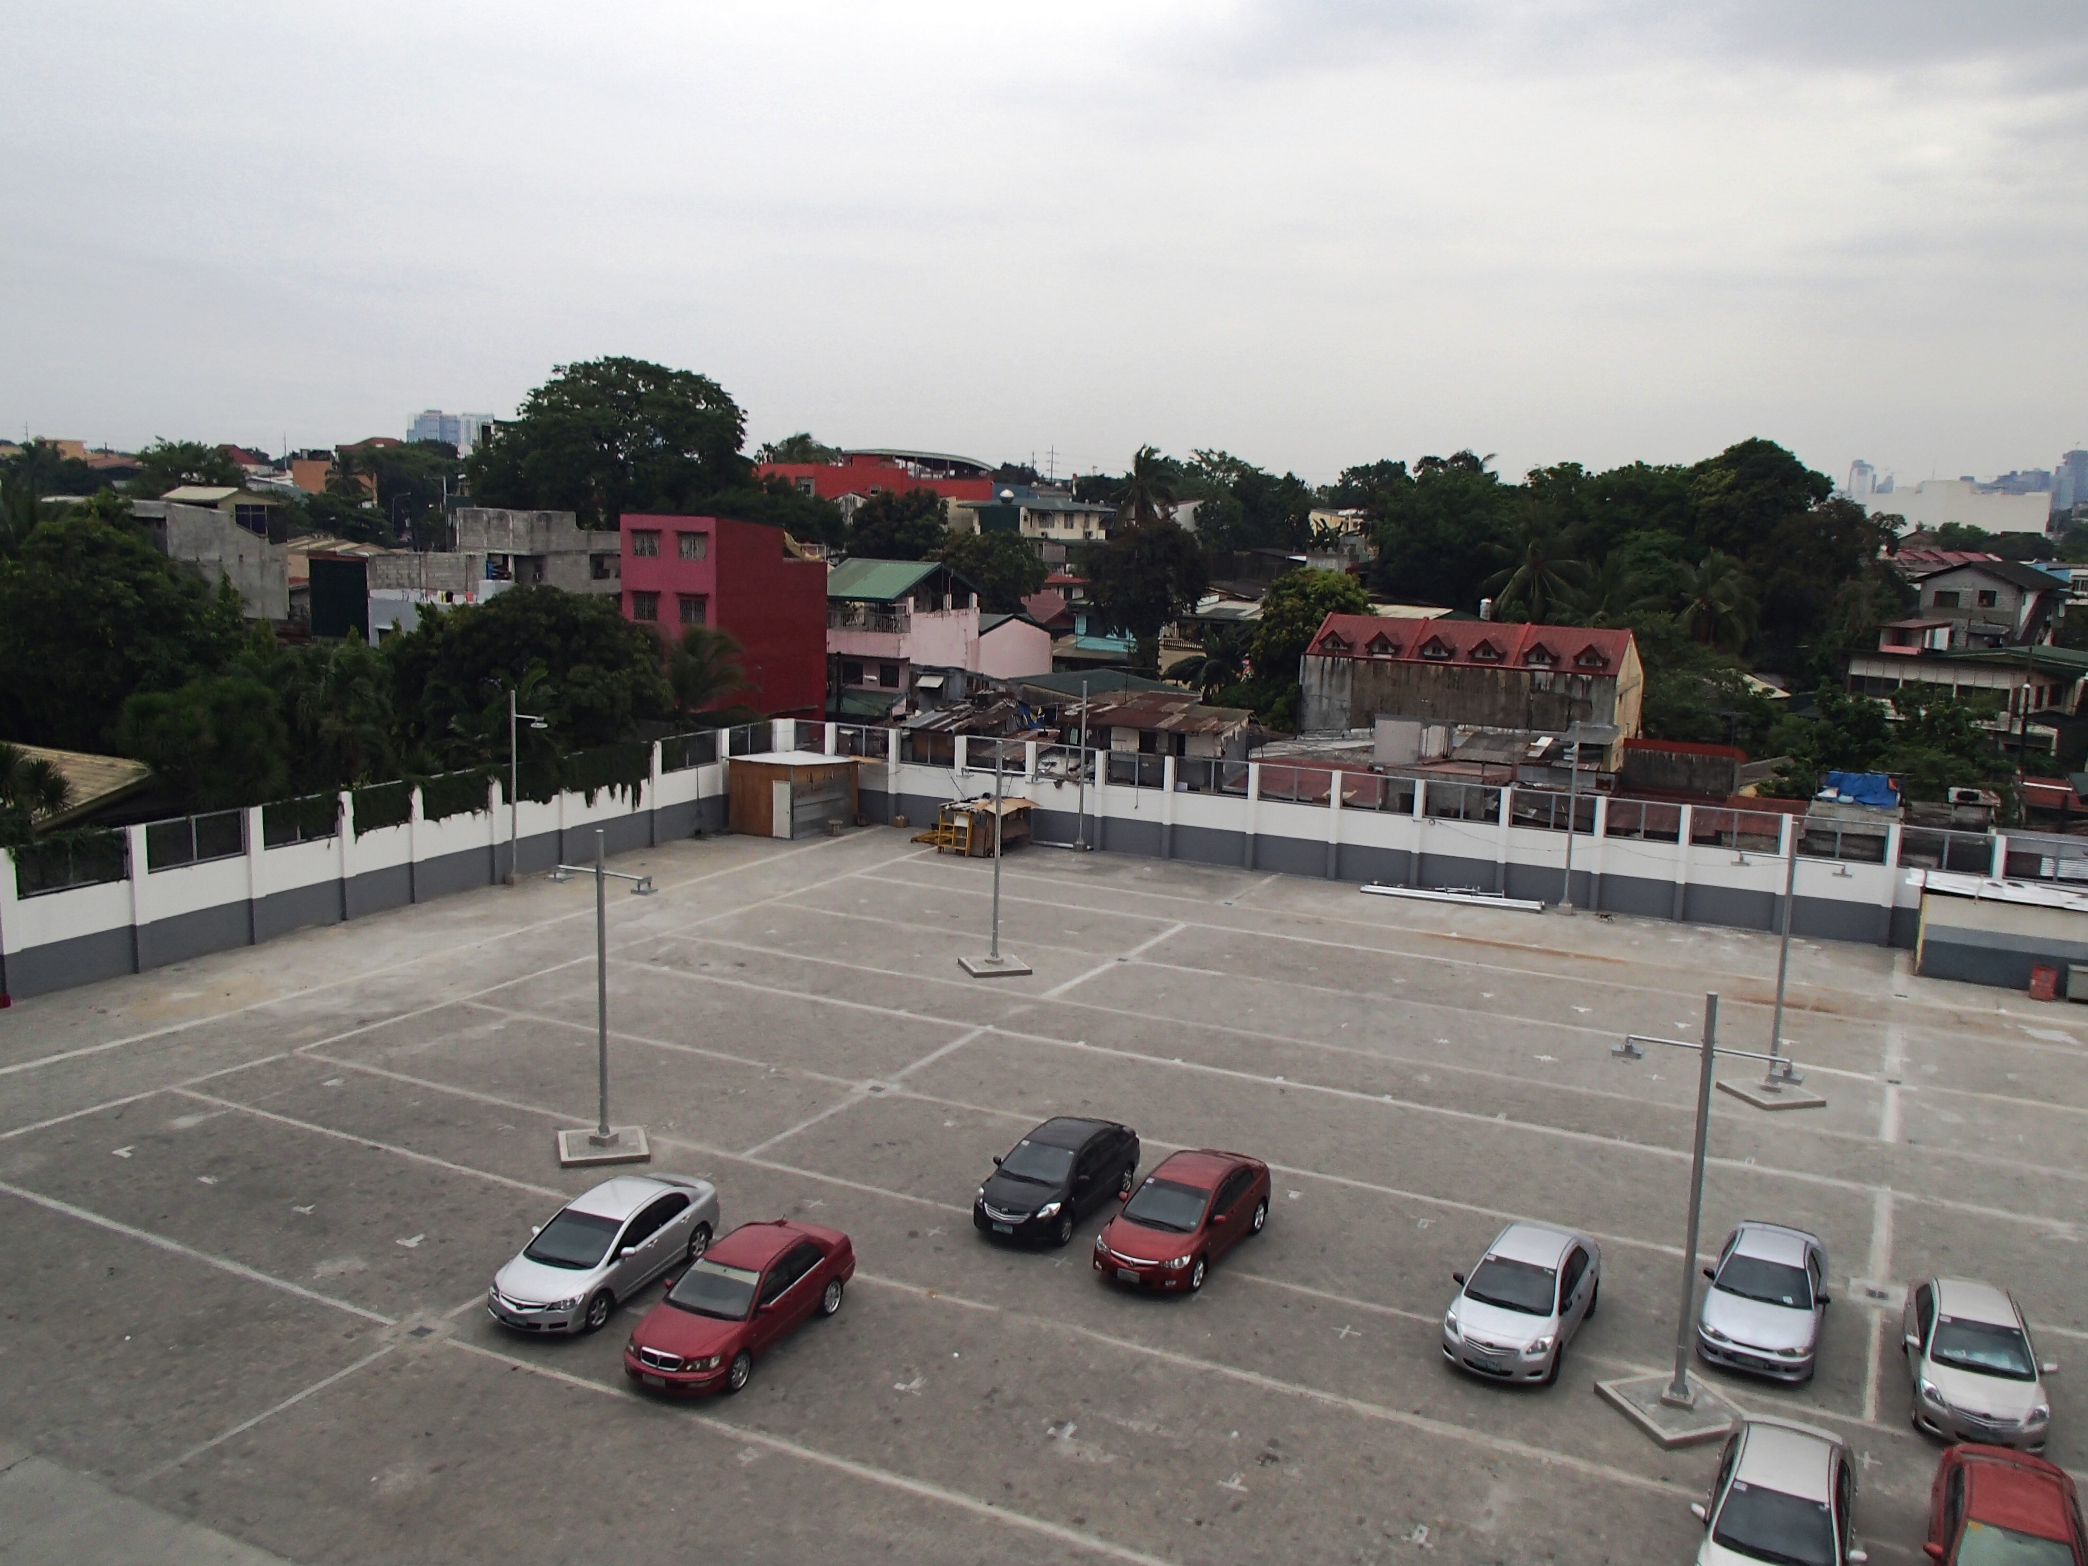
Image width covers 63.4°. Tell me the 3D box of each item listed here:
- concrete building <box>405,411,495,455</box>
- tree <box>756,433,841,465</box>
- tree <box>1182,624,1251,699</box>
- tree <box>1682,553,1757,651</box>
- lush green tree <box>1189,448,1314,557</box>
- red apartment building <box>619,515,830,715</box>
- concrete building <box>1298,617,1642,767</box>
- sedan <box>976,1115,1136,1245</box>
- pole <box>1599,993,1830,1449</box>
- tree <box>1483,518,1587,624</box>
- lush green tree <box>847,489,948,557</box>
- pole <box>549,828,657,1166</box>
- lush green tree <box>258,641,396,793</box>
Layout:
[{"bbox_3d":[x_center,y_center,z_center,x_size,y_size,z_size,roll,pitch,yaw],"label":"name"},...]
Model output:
[{"bbox_3d":[-387.477,-210.684,1105.196,55.000,65.000,32.000,-2,10,-20],"label":"concrete building"},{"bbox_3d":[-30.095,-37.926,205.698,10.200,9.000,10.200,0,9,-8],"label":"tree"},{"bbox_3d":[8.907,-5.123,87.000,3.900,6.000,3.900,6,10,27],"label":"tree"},{"bbox_3d":[47.127,-11.553,118.759,5.600,9.500,5.600,6,10,27],"label":"tree"},{"bbox_3d":[18.137,-21.731,151.279,11.200,16.000,11.200,6,10,27],"label":"lush green tree"},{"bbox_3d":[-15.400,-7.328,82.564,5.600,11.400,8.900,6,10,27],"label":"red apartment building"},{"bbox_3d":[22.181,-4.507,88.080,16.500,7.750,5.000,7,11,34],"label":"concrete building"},{"bbox_3d":[0.340,7.155,31.001,1.720,1.460,4.320,6,10,25],"label":"sedan"},{"bbox_3d":[9.163,6.056,23.855,2.500,6.240,2.250,6,10,27],"label":"pole"},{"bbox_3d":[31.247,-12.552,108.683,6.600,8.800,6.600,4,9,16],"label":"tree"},{"bbox_3d":[-10.894,-17.961,125.621,7.400,8.000,7.400,0,9,-5],"label":"lush green tree"},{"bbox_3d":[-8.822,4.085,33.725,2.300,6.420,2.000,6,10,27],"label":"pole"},{"bbox_3d":[-23.889,-0.751,56.770,4.720,8.200,4.720,-3,10,-23],"label":"lush green tree"}]

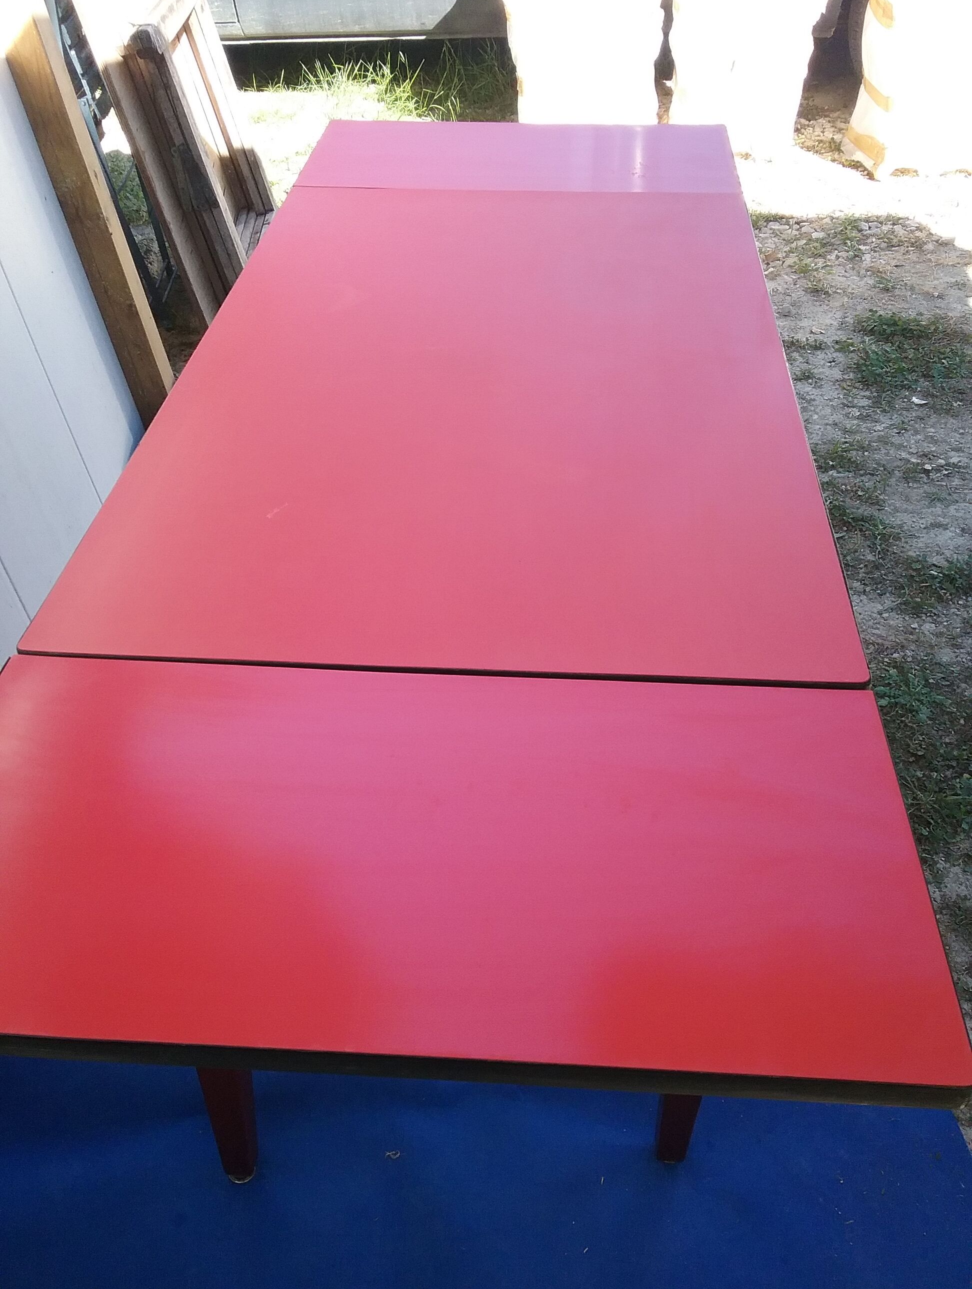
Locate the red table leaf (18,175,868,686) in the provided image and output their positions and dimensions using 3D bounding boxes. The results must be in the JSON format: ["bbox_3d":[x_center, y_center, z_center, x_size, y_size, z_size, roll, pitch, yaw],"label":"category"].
[{"bbox_3d":[0.001,-0.324,1.333,0.675,0.023,1.094,2,40,4],"label":"red table leaf"}]

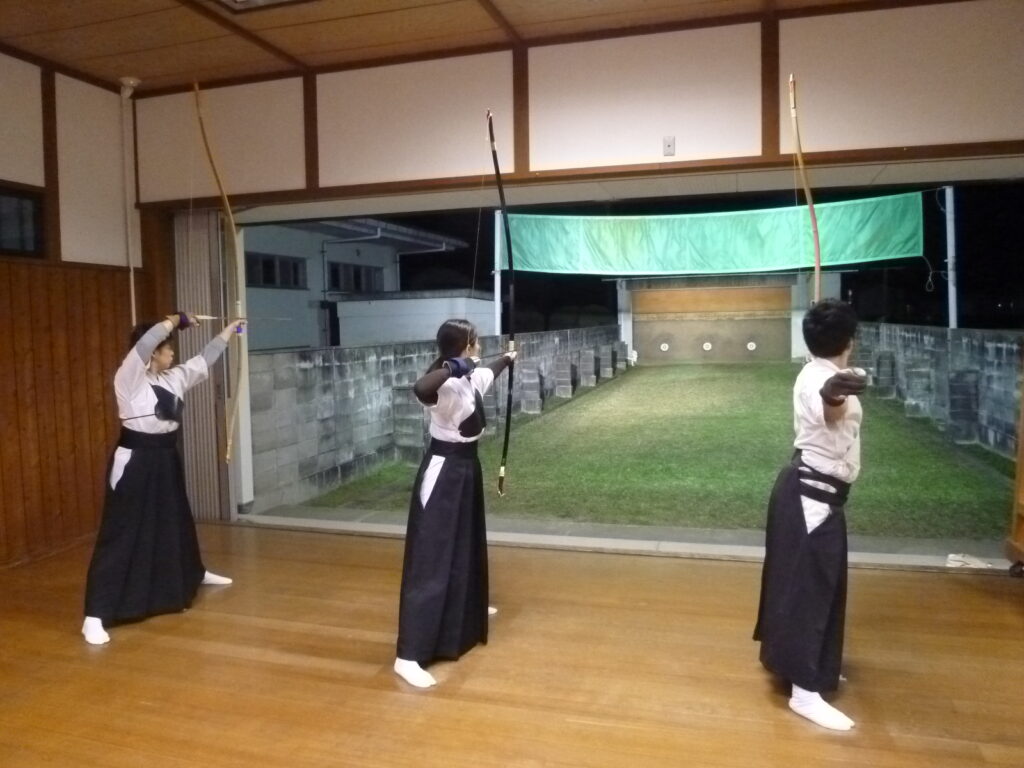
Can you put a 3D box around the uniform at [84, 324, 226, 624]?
[{"bbox_3d":[-1.864,0.409,3.898,0.422,1.447,0.904,1,5,17],"label":"uniform"}]

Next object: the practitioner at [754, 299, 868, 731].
[{"bbox_3d":[1.231,0.437,3.077,0.472,1.578,1.236,1,5,17],"label":"practitioner"}]

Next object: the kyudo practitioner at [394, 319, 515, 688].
[{"bbox_3d":[-0.240,0.450,3.543,0.382,1.518,1.196,1,5,17],"label":"kyudo practitioner"}]

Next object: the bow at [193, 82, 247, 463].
[{"bbox_3d":[-1.633,-0.592,4.180,0.080,2.080,0.302,1,5,17],"label":"bow"}]

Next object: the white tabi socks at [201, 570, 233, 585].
[{"bbox_3d":[-1.747,1.117,4.329,0.231,0.100,0.090,-2,5,-8],"label":"white tabi socks"}]

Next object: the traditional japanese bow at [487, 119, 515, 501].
[{"bbox_3d":[-0.038,-0.379,3.818,0.060,1.909,0.392,1,5,17],"label":"traditional japanese bow"}]

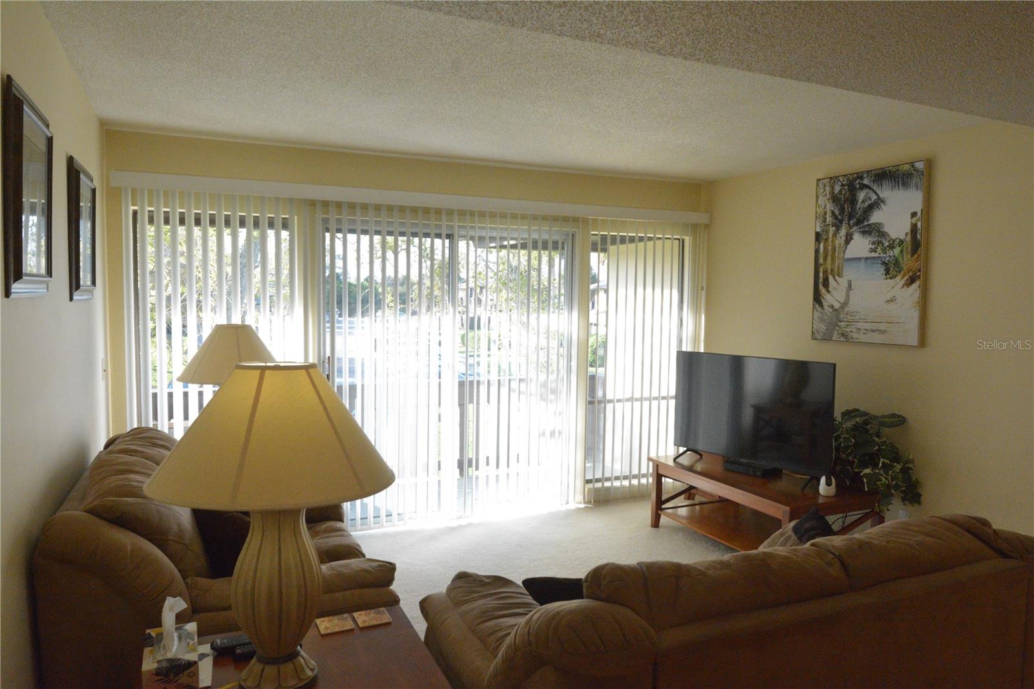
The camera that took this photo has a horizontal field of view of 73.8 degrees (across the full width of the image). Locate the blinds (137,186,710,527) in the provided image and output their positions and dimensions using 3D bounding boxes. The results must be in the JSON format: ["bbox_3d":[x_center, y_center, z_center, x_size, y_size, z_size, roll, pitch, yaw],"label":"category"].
[{"bbox_3d":[-0.327,0.154,4.577,3.930,2.080,0.100,-2,4,-25],"label":"blinds"}]

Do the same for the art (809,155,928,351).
[{"bbox_3d":[2.084,-0.518,4.112,0.040,1.025,0.720,-2,4,-25],"label":"art"}]

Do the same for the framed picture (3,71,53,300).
[{"bbox_3d":[-1.290,-0.386,1.830,0.033,0.515,0.480,1,3,-25],"label":"framed picture"}]

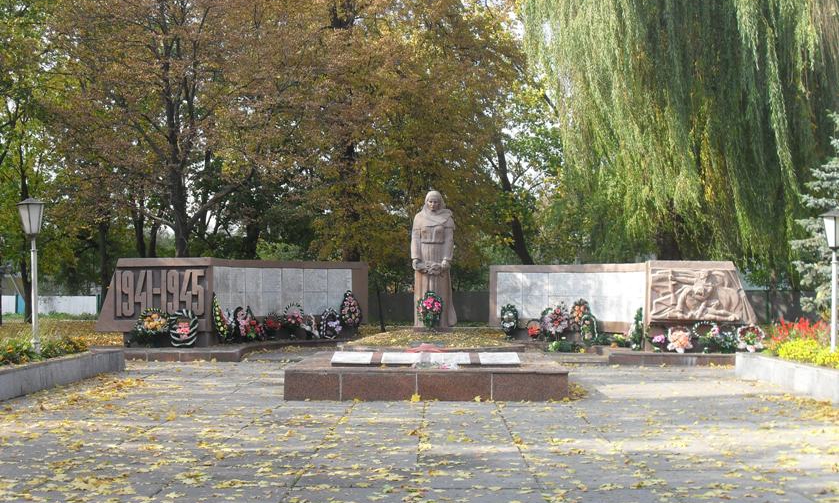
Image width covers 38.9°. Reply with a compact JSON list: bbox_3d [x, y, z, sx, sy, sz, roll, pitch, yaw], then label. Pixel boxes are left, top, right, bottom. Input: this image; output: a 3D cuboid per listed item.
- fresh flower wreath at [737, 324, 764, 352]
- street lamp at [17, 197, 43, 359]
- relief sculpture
[{"bbox_3d":[7.860,2.042,28.200,0.660,0.630,0.220,0,-10,5],"label":"fresh flower wreath"},{"bbox_3d":[-7.403,0.462,22.600,0.500,2.980,0.500,-1,-2,1],"label":"street lamp"},{"bbox_3d":[6.792,1.032,28.500,2.550,1.360,0.300,0,-2,4],"label":"relief sculpture"}]

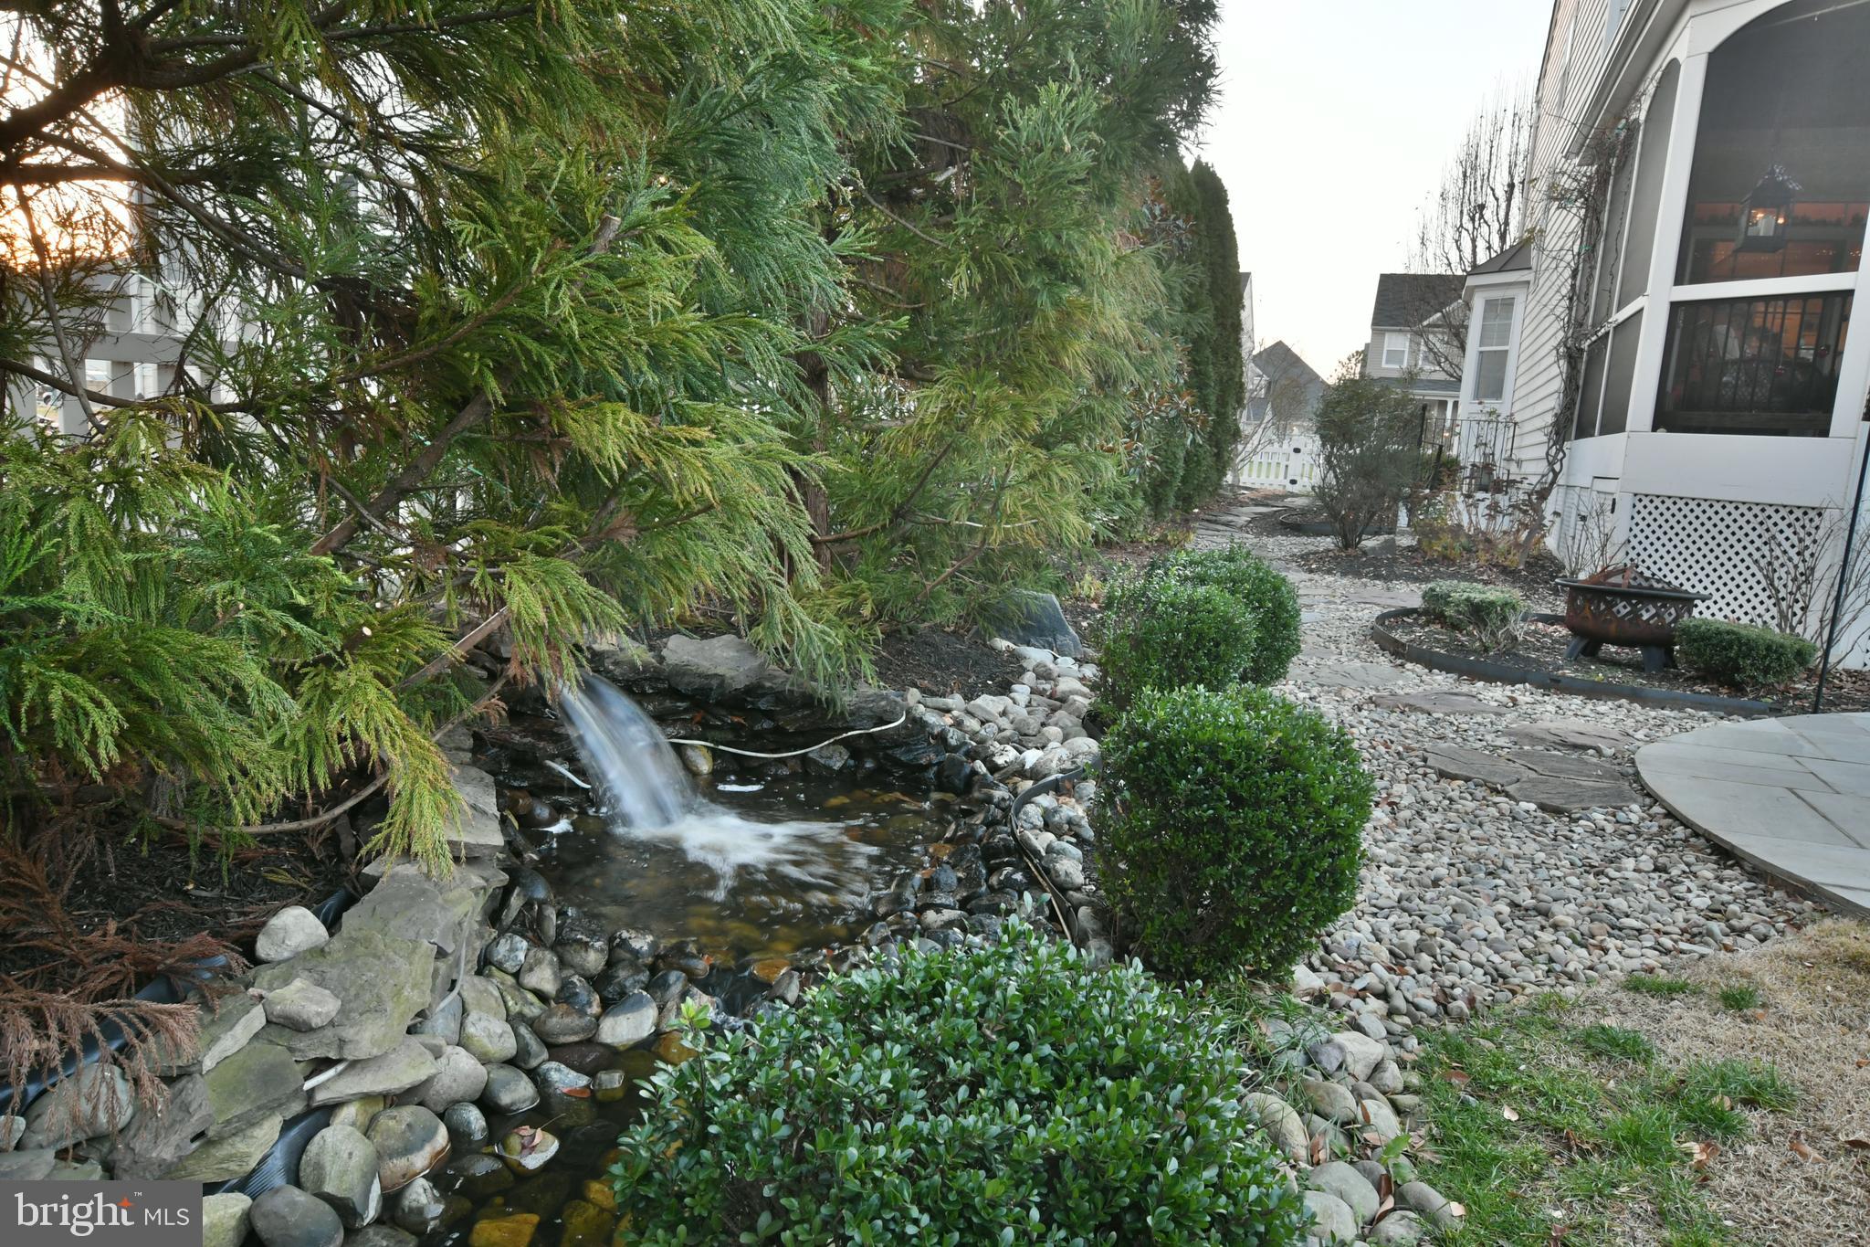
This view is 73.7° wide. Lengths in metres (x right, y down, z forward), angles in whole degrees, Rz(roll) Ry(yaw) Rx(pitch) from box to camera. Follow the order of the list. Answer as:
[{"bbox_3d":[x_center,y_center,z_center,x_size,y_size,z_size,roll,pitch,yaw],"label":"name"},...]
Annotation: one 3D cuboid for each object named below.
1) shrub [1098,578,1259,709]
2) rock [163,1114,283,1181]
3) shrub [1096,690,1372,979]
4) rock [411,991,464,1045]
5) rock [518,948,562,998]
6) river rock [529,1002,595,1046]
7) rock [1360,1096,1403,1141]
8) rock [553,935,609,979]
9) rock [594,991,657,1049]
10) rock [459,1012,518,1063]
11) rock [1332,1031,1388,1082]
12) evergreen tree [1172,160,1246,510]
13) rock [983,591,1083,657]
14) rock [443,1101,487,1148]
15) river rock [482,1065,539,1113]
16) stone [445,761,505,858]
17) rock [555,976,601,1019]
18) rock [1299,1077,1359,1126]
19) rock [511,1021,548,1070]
[{"bbox_3d":[1.139,0.110,5.837,0.753,0.629,0.739,4,9,0],"label":"shrub"},{"bbox_3d":[-1.168,0.860,2.044,0.197,0.091,0.134,1,9,-15],"label":"rock"},{"bbox_3d":[0.713,0.498,3.039,0.637,0.675,0.637,4,9,0],"label":"shrub"},{"bbox_3d":[-1.052,0.838,2.636,0.117,0.099,0.111,0,9,-20],"label":"rock"},{"bbox_3d":[-1.038,0.919,3.275,0.109,0.122,0.163,-1,9,-18],"label":"rock"},{"bbox_3d":[-0.920,0.993,3.084,0.165,0.095,0.119,-1,9,-17],"label":"river rock"},{"bbox_3d":[0.904,1.010,2.525,0.090,0.086,0.115,5,9,22],"label":"rock"},{"bbox_3d":[-0.875,0.824,3.085,0.127,0.099,0.121,4,9,0],"label":"rock"},{"bbox_3d":[-0.706,0.908,2.847,0.150,0.107,0.120,1,9,-15],"label":"rock"},{"bbox_3d":[-0.924,0.858,2.582,0.113,0.091,0.108,4,9,0],"label":"rock"},{"bbox_3d":[0.872,0.889,2.561,0.114,0.081,0.102,6,9,15],"label":"rock"},{"bbox_3d":[3.764,-3.948,17.148,1.050,4.750,1.100,4,9,12],"label":"evergreen tree"},{"bbox_3d":[0.532,0.000,6.832,0.529,0.360,0.288,4,9,5],"label":"rock"},{"bbox_3d":[-0.900,0.960,2.386,0.084,0.086,0.089,4,9,0],"label":"rock"},{"bbox_3d":[-0.852,0.932,2.496,0.114,0.091,0.104,4,9,0],"label":"river rock"},{"bbox_3d":[-1.275,0.502,3.367,0.215,0.120,0.380,1,9,-20],"label":"stone"},{"bbox_3d":[-0.917,0.963,3.215,0.115,0.105,0.140,0,9,-16],"label":"rock"},{"bbox_3d":[0.757,0.917,2.398,0.127,0.073,0.093,11,11,39],"label":"rock"},{"bbox_3d":[-0.858,0.890,2.632,0.081,0.077,0.109,-1,10,-30],"label":"rock"}]

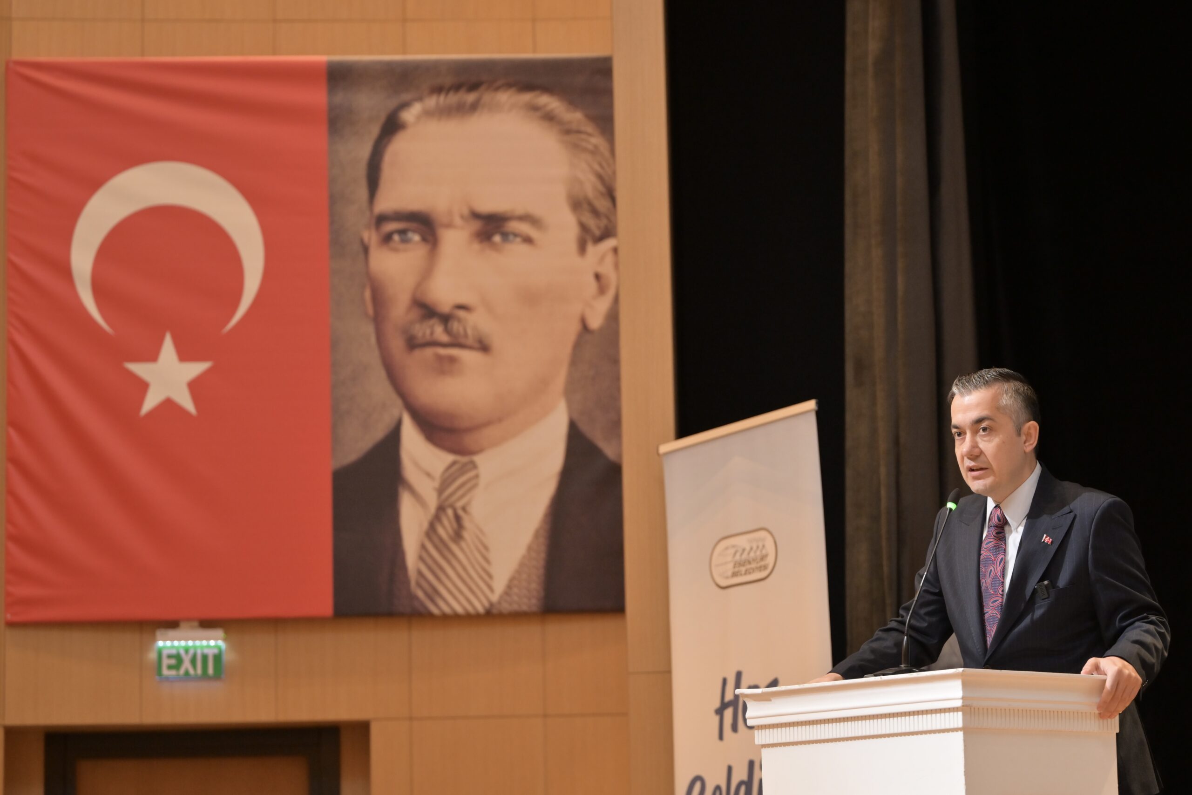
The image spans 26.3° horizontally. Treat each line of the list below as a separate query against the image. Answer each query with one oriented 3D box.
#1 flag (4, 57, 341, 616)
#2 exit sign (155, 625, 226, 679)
[{"bbox_3d":[-1.687,-0.233,10.060,1.280,2.230,0.030,-1,-8,-4],"label":"flag"},{"bbox_3d":[-1.570,0.985,9.870,0.268,0.212,0.050,-1,-8,-4],"label":"exit sign"}]

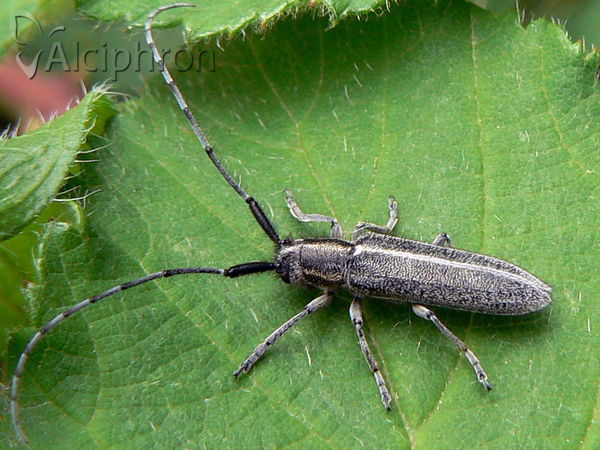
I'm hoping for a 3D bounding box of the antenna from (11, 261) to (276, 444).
[{"bbox_3d":[-0.006,0.004,0.025,0.011,0.001,0.003,-32,65,-17],"label":"antenna"}]

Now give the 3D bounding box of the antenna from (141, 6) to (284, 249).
[{"bbox_3d":[-0.004,-0.005,0.028,0.003,0.002,0.013,-17,62,-10],"label":"antenna"}]

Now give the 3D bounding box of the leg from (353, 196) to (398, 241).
[{"bbox_3d":[0.003,0.000,0.027,0.002,0.001,0.002,0,60,0],"label":"leg"}]

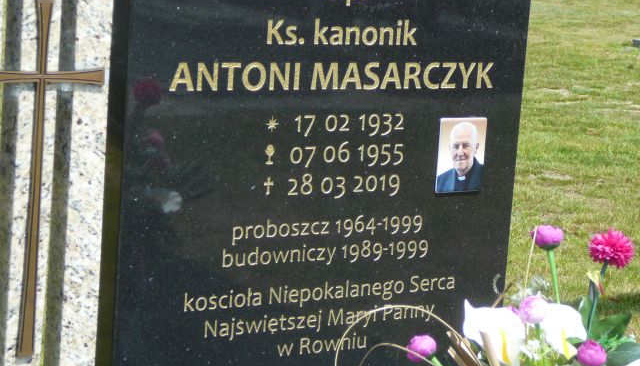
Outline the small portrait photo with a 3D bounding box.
[{"bbox_3d":[0.221,-0.045,2.543,0.090,0.120,0.009,-3,13,-31],"label":"small portrait photo"}]

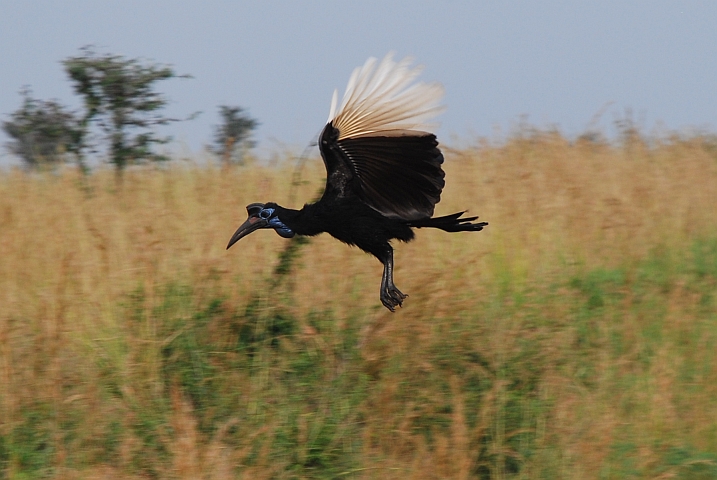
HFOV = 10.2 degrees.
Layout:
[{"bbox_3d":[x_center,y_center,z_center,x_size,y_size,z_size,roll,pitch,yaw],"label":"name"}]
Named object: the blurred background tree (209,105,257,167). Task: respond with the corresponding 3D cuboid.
[{"bbox_3d":[-3.540,-2.470,115.000,1.450,2.800,1.400,0,1,0],"label":"blurred background tree"}]

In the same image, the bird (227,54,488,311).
[{"bbox_3d":[-0.004,-0.221,15.500,1.000,0.980,0.950,0,0,0],"label":"bird"}]

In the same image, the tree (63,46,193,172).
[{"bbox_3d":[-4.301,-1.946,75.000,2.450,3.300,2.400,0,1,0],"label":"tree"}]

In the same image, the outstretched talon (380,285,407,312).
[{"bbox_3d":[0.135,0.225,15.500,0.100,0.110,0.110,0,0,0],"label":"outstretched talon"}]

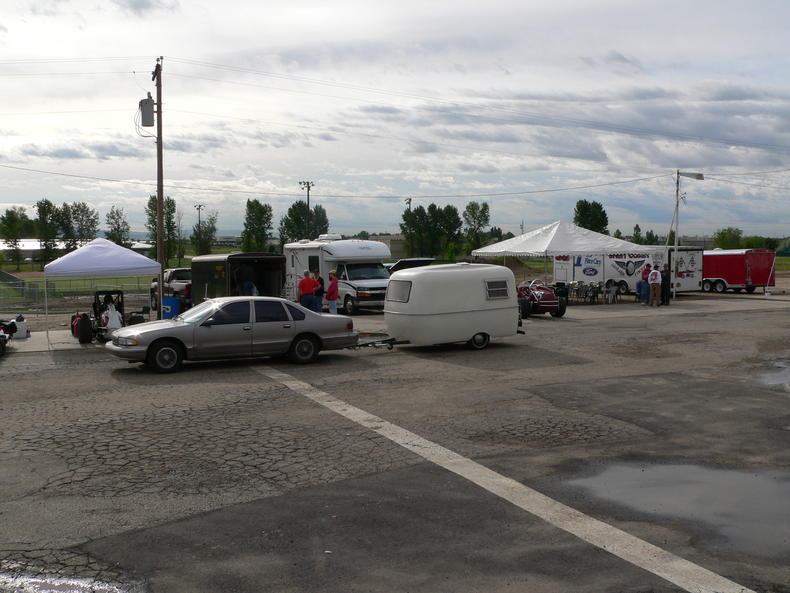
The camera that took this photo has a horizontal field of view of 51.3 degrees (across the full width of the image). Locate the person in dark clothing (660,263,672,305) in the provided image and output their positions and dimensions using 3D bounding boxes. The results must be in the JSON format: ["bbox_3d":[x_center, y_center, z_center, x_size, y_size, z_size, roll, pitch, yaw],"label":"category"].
[{"bbox_3d":[11.464,-0.486,34.700,0.520,1.740,0.340,2,4,30],"label":"person in dark clothing"}]

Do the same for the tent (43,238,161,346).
[{"bbox_3d":[-8.250,-0.235,23.100,2.950,2.760,2.950,-2,4,-23],"label":"tent"}]

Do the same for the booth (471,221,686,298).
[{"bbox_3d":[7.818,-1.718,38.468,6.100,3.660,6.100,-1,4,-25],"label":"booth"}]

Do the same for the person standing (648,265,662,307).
[{"bbox_3d":[11.418,-0.461,36.029,0.550,1.790,0.350,1,3,13],"label":"person standing"}]

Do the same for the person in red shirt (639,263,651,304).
[{"bbox_3d":[10.868,-0.533,35.706,0.420,1.740,0.500,3,5,30],"label":"person in red shirt"}]

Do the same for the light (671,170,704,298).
[{"bbox_3d":[13.897,-2.893,38.825,1.320,6.078,0.340,0,4,-6],"label":"light"}]

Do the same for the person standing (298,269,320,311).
[{"bbox_3d":[-2.587,0.088,24.567,0.600,1.770,0.400,1,4,12],"label":"person standing"}]

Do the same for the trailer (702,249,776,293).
[{"bbox_3d":[19.106,-1.548,49.058,2.450,2.550,6.300,-1,4,-29],"label":"trailer"}]

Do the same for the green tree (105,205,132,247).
[{"bbox_3d":[-32.300,-7.170,96.000,3.154,7.041,3.154,-1,4,-19],"label":"green tree"}]

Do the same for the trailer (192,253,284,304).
[{"bbox_3d":[-5.298,-0.306,27.455,1.900,2.200,4.200,-2,5,-29],"label":"trailer"}]

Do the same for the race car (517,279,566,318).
[{"bbox_3d":[4.800,0.045,29.900,1.680,1.310,3.500,-1,4,-18],"label":"race car"}]

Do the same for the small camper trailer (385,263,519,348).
[{"bbox_3d":[1.488,0.206,21.064,3.220,2.103,2.030,-2,5,-37],"label":"small camper trailer"}]

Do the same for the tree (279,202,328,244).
[{"bbox_3d":[-11.985,-8.577,107.673,6.571,7.958,5.800,1,4,0],"label":"tree"}]

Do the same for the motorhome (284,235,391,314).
[{"bbox_3d":[-2.080,-0.950,32.300,2.300,2.980,6.700,-2,4,-31],"label":"motorhome"}]

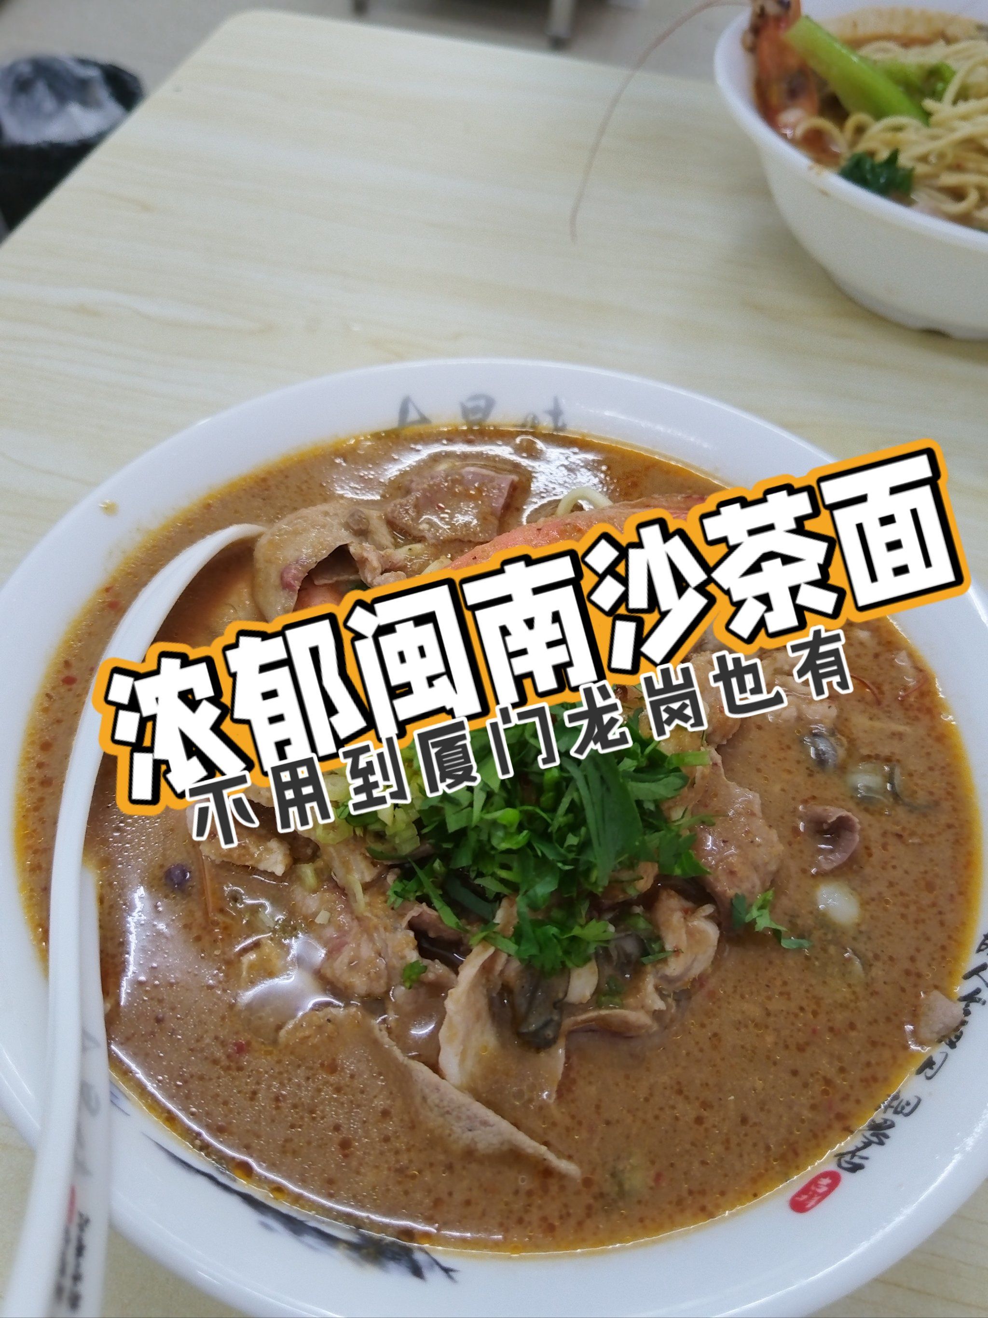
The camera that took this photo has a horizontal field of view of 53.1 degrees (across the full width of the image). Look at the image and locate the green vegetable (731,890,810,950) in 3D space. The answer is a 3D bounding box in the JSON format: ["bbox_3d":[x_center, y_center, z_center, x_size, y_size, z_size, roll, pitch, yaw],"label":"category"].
[{"bbox_3d":[0.054,0.051,0.193,0.015,0.005,0.010,5,52,0],"label":"green vegetable"}]

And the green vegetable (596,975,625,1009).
[{"bbox_3d":[0.021,0.060,0.178,0.005,0.004,0.006,5,52,0],"label":"green vegetable"}]

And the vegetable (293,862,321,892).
[{"bbox_3d":[-0.035,0.042,0.189,0.006,0.004,0.006,5,52,0],"label":"vegetable"}]

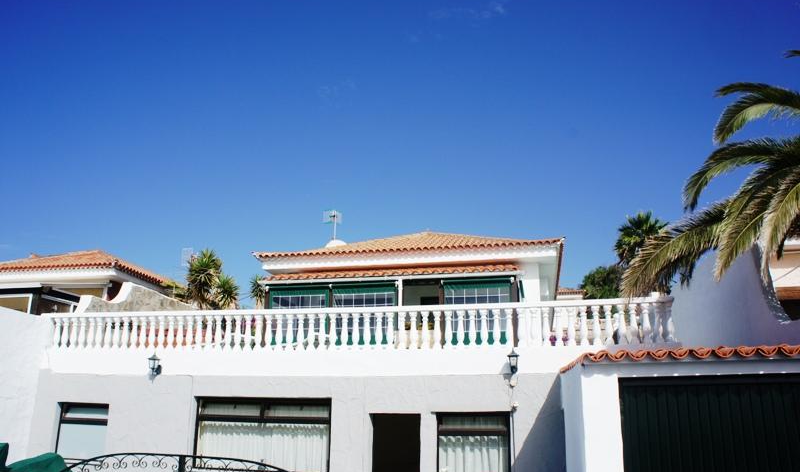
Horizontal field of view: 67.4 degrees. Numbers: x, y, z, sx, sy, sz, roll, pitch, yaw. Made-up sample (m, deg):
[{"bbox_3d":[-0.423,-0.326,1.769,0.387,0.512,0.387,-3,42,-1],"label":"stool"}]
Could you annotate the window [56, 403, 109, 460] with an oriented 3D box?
[{"bbox_3d":[-6.257,3.888,11.853,1.119,1.109,0.140,-3,-13,13],"label":"window"}]

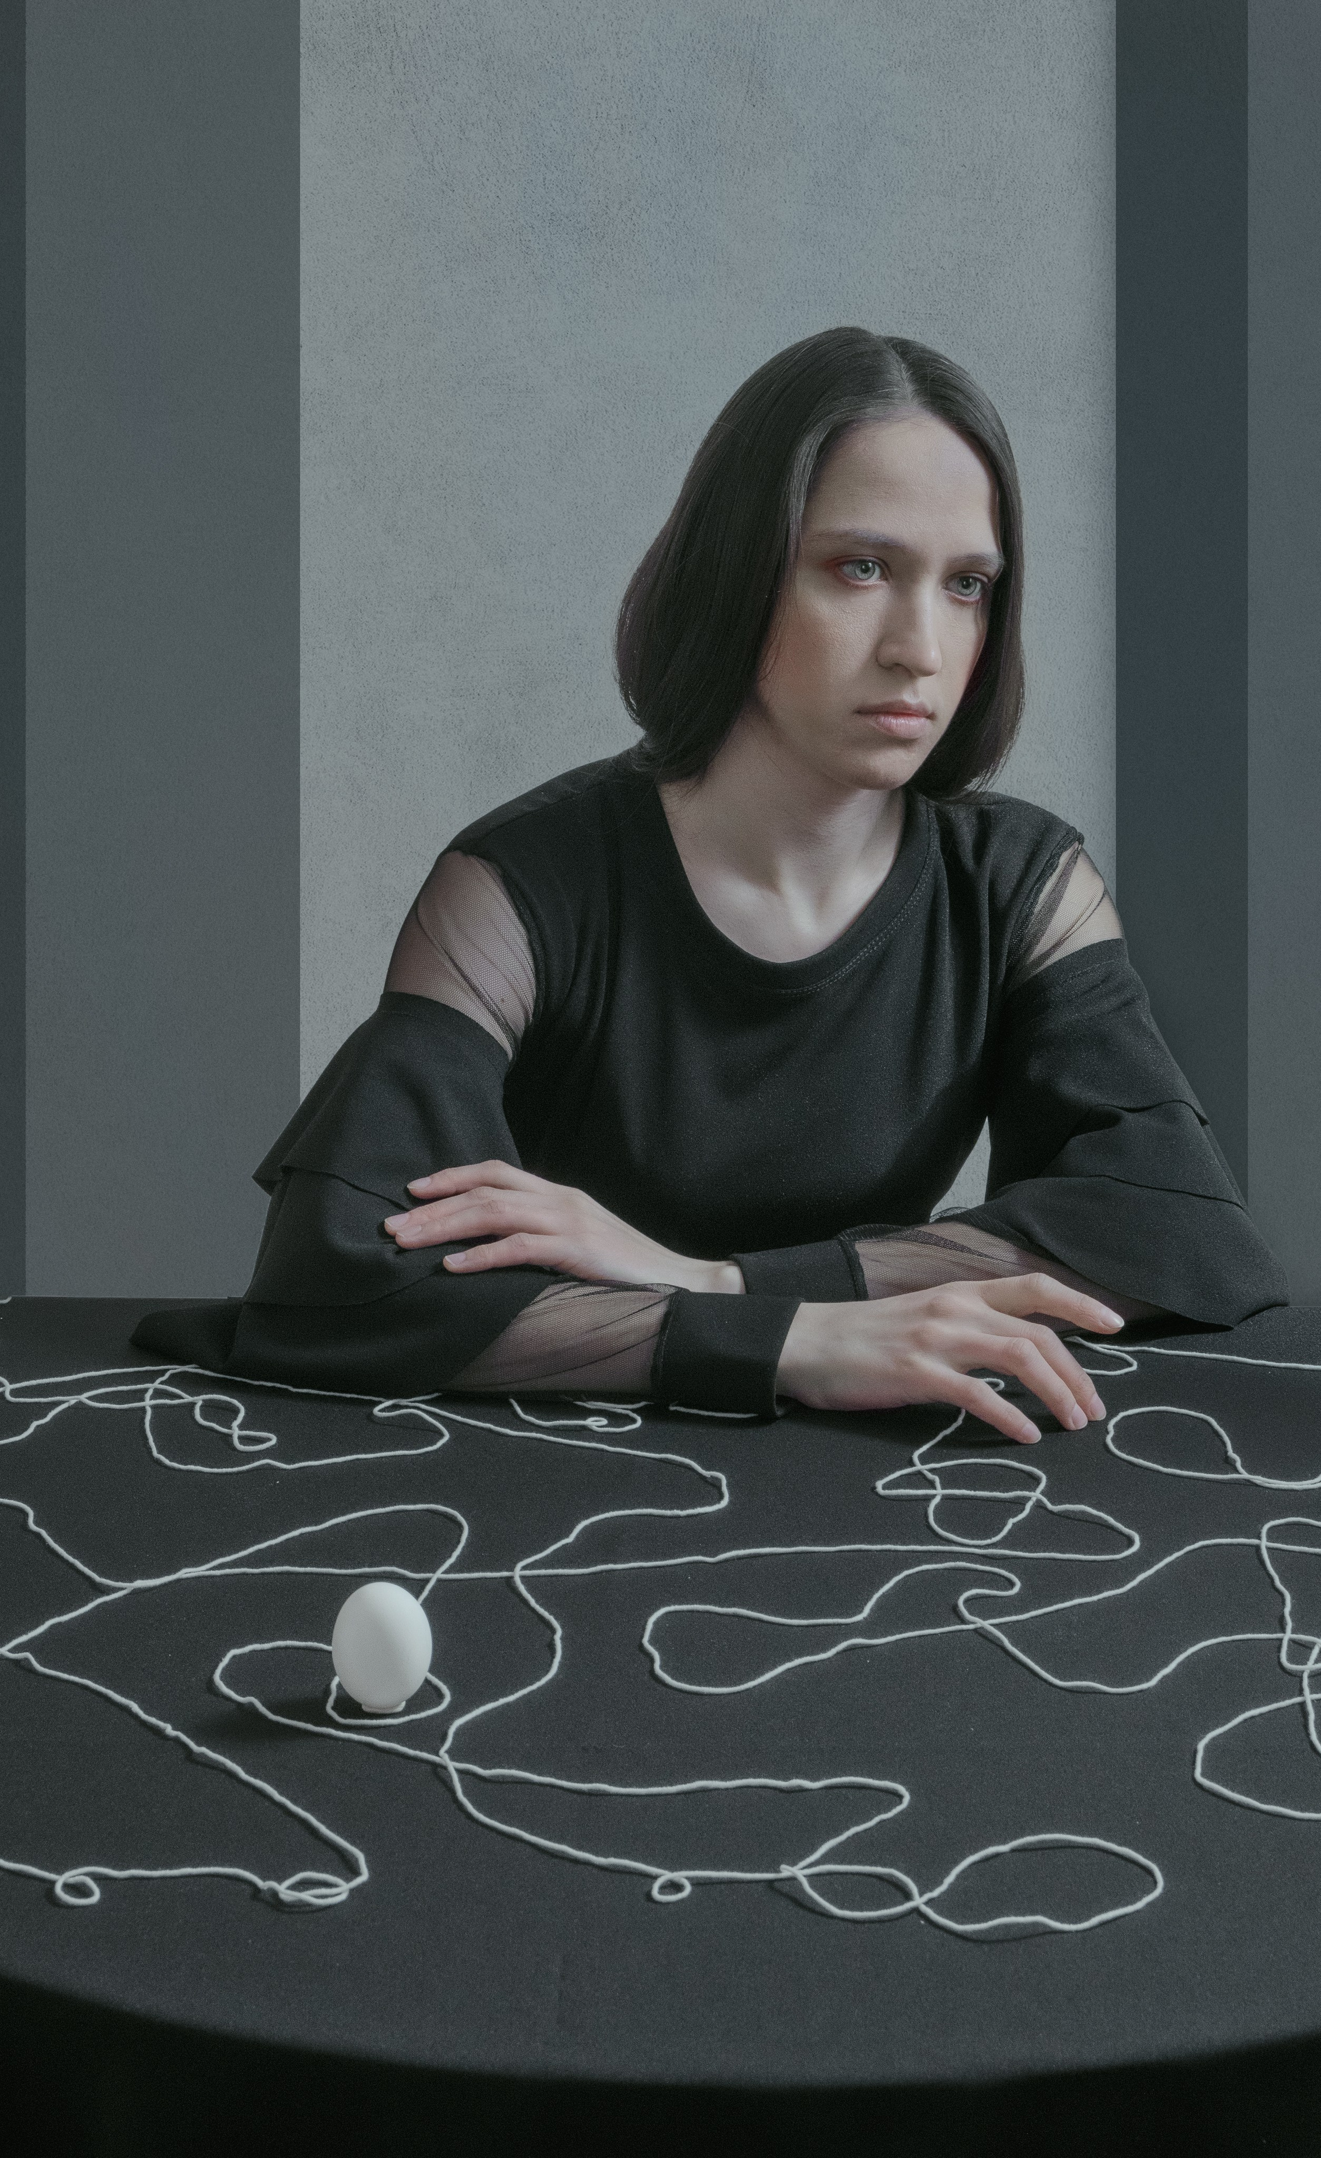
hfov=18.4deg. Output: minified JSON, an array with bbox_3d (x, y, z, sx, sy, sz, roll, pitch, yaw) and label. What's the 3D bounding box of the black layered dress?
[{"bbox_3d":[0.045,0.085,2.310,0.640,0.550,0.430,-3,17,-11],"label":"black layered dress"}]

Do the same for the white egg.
[{"bbox_3d":[-0.124,0.254,1.820,0.044,0.059,0.044,0,16,0],"label":"white egg"}]

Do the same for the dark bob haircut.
[{"bbox_3d":[0.087,-0.281,2.220,0.210,0.250,0.220,-3,15,-29],"label":"dark bob haircut"}]

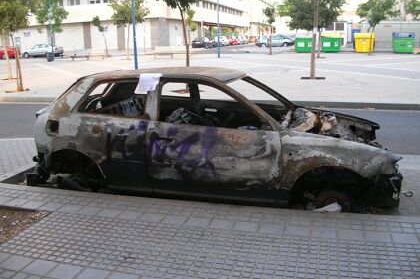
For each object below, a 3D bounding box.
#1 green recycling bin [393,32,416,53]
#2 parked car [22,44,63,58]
[{"bbox_3d":[15.663,-7.771,34.200,1.680,1.680,1.300,2,14,15],"label":"green recycling bin"},{"bbox_3d":[-16.975,-8.952,43.300,4.100,1.420,1.680,2,14,15],"label":"parked car"}]

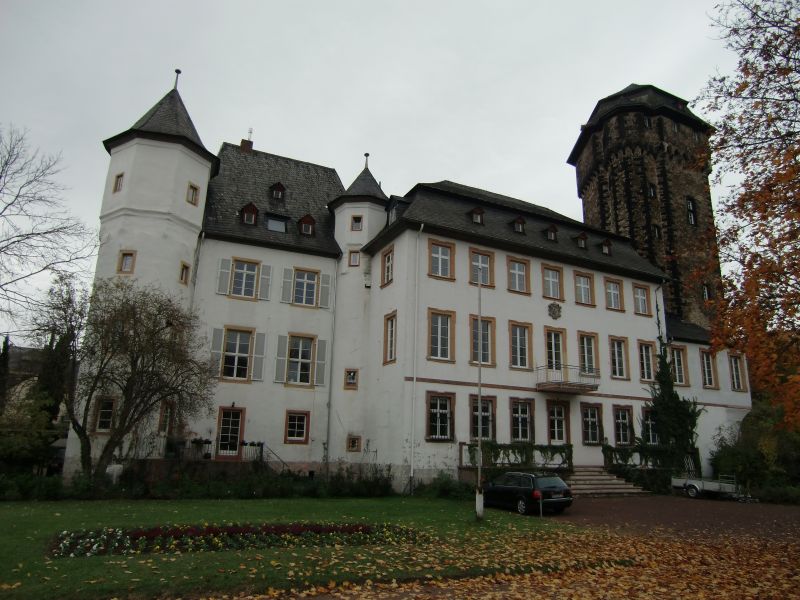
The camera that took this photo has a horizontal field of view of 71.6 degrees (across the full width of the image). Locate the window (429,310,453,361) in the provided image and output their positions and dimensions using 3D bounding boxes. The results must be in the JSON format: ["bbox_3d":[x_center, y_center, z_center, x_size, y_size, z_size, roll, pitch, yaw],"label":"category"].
[{"bbox_3d":[2.065,1.801,27.685,1.329,2.459,0.200,9,-15,-25],"label":"window"}]

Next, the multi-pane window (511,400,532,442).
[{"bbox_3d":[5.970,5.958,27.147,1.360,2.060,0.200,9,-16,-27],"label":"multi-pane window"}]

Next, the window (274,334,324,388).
[{"bbox_3d":[-5.307,3.269,29.708,2.573,2.632,0.200,8,-15,-25],"label":"window"}]

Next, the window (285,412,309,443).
[{"bbox_3d":[-5.366,6.666,28.940,1.158,1.558,0.200,8,-15,-25],"label":"window"}]

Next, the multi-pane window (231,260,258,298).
[{"bbox_3d":[-8.712,-1.150,31.121,1.356,1.990,0.180,9,-16,-27],"label":"multi-pane window"}]

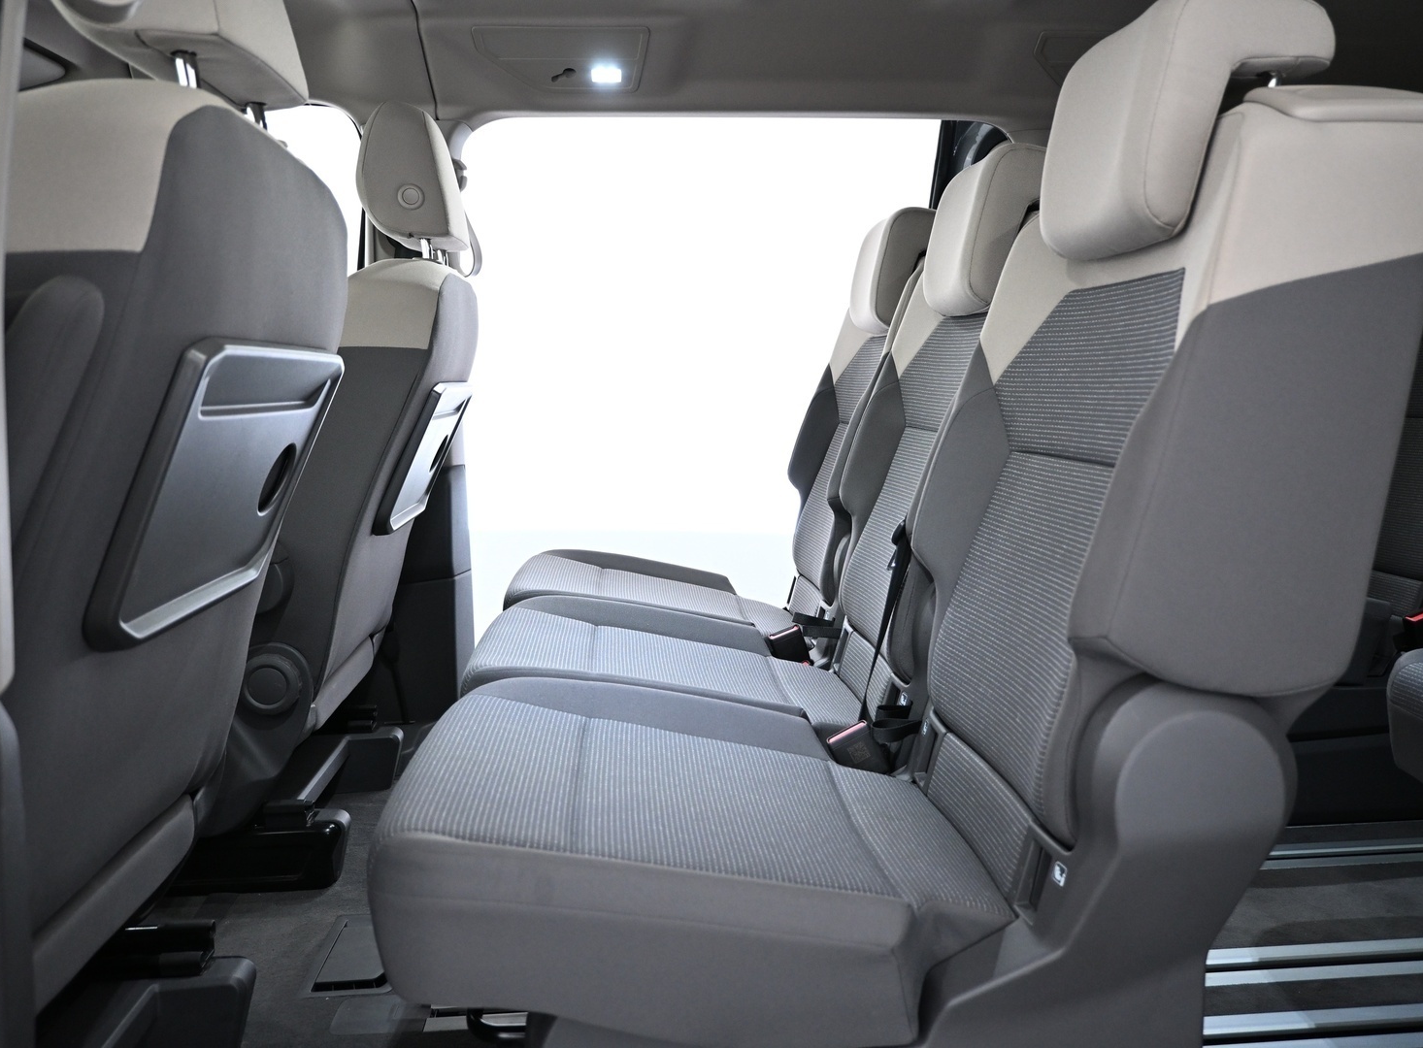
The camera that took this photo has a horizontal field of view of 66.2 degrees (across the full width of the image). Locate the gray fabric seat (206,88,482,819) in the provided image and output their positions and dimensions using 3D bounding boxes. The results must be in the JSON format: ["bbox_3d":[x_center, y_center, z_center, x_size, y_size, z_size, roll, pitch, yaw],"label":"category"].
[{"bbox_3d":[-0.785,-0.078,1.728,0.810,1.143,0.531,-1,7,-5],"label":"gray fabric seat"}]

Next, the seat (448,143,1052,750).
[{"bbox_3d":[0.082,0.035,1.390,0.742,1.015,0.441,-1,7,-5],"label":"seat"}]

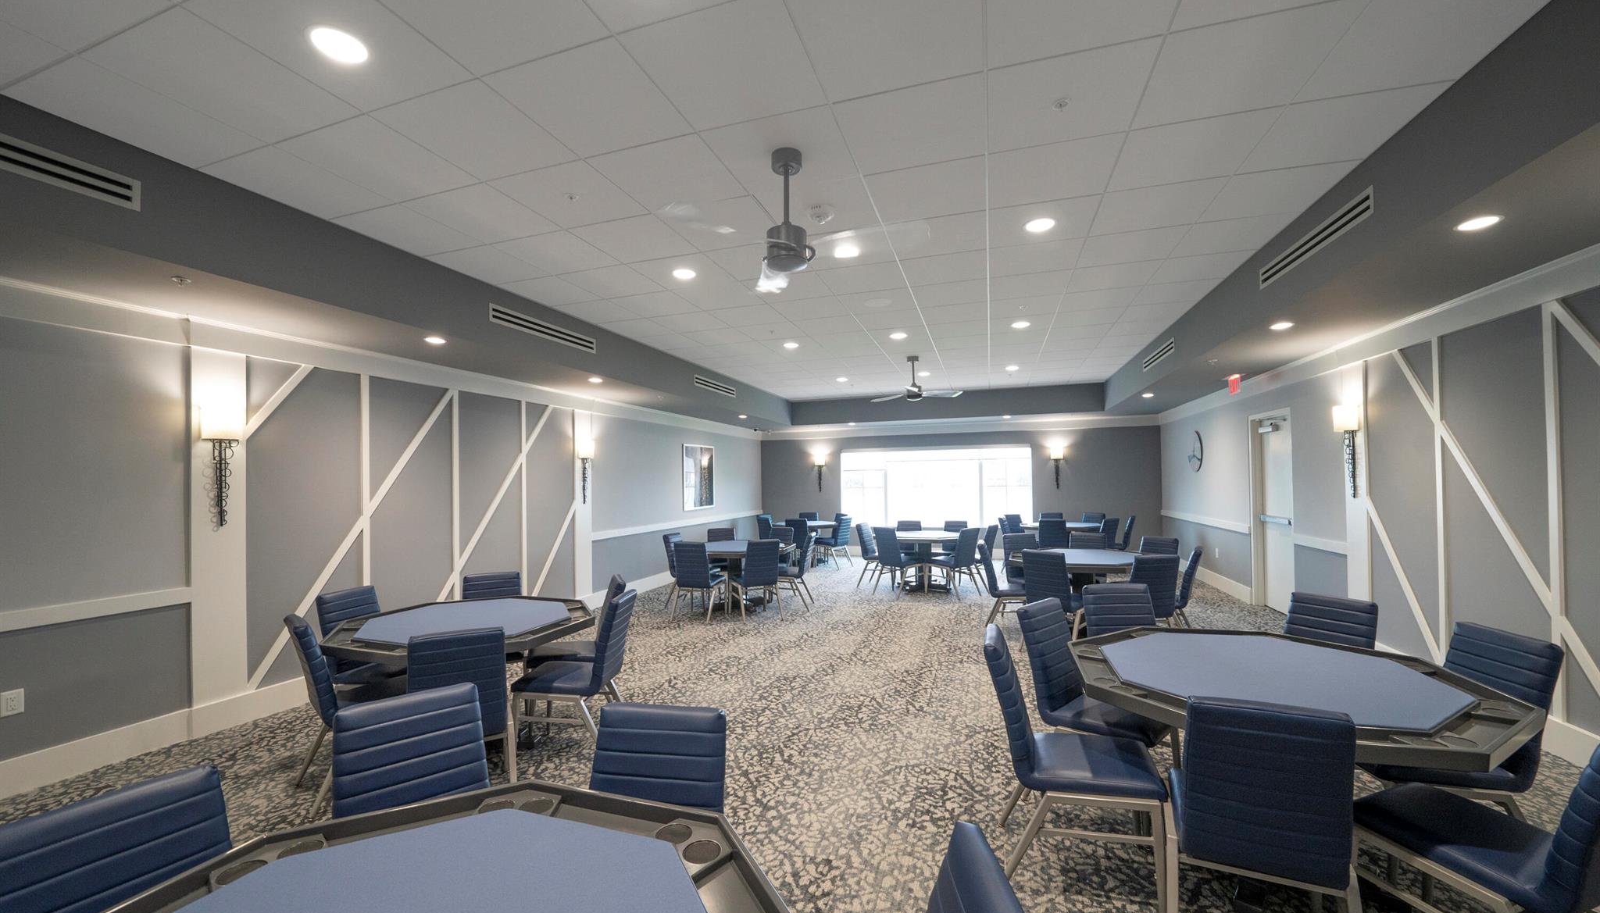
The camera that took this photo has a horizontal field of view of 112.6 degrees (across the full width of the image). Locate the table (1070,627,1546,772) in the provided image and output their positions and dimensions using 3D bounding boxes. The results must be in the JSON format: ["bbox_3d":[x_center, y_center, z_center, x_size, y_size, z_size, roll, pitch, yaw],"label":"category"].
[{"bbox_3d":[1.807,1.217,2.081,1.250,0.760,1.250,-1,-3,18],"label":"table"}]

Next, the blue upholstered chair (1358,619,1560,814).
[{"bbox_3d":[2.450,1.135,2.110,0.570,0.890,0.410,-1,-2,9],"label":"blue upholstered chair"}]

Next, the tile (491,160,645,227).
[{"bbox_3d":[-1.267,-1.437,3.013,0.605,0.020,0.605,-1,-2,19],"label":"tile"}]

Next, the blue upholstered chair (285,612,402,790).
[{"bbox_3d":[-2.243,1.238,2.760,0.400,0.880,0.600,-2,-3,43],"label":"blue upholstered chair"}]

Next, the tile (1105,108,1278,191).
[{"bbox_3d":[1.883,-1.484,2.611,0.600,0.020,0.600,-1,-3,18],"label":"tile"}]

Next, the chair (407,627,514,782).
[{"bbox_3d":[-1.570,1.227,2.582,0.395,0.880,0.600,1,-2,-20],"label":"chair"}]

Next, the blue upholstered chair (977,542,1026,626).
[{"bbox_3d":[2.242,1.339,5.686,0.600,0.880,0.410,-1,-2,26],"label":"blue upholstered chair"}]

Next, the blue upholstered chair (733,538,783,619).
[{"bbox_3d":[-0.460,1.353,5.984,0.430,0.875,0.560,0,-2,-16],"label":"blue upholstered chair"}]

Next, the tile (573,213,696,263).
[{"bbox_3d":[-1.048,-1.404,3.452,0.610,0.025,0.580,-2,-2,20],"label":"tile"}]

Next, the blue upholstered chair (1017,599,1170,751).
[{"bbox_3d":[1.345,1.154,2.438,0.430,0.875,0.560,1,-2,-34],"label":"blue upholstered chair"}]

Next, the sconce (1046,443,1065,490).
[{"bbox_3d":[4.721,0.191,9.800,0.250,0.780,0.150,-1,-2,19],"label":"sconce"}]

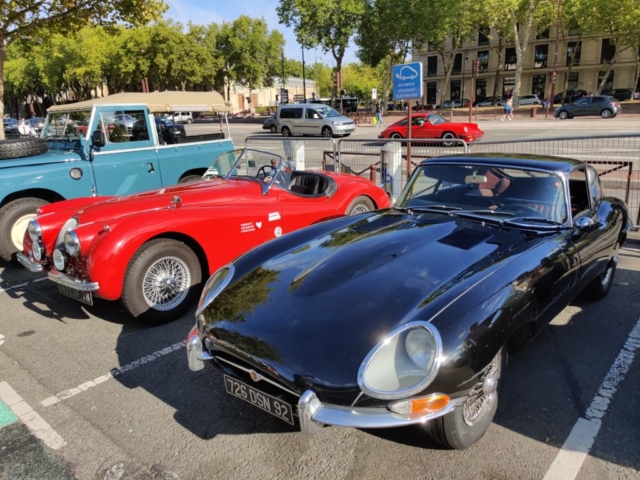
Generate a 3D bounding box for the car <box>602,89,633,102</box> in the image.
[{"bbox_3d":[40.775,-20.028,69.000,4.550,1.660,1.830,8,18,35],"label":"car"}]

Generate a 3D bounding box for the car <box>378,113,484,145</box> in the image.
[{"bbox_3d":[4.466,-4.445,20.137,4.290,1.310,1.650,10,19,36],"label":"car"}]

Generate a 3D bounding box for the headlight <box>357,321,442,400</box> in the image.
[{"bbox_3d":[0.321,0.474,2.000,0.255,0.230,0.320,11,19,41],"label":"headlight"}]

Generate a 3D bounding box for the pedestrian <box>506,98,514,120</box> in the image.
[{"bbox_3d":[14.715,-10.157,38.500,0.450,1.700,0.500,8,18,35],"label":"pedestrian"}]

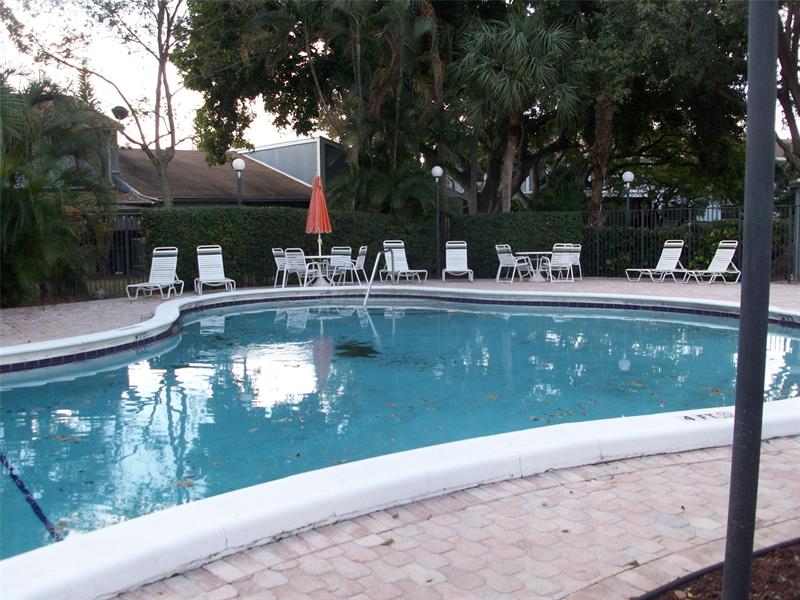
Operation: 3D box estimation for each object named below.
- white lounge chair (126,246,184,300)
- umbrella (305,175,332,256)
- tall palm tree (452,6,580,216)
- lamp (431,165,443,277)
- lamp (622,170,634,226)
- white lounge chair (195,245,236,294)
[{"bbox_3d":[-4.985,-0.547,15.978,0.690,0.980,1.680,-1,6,-2],"label":"white lounge chair"},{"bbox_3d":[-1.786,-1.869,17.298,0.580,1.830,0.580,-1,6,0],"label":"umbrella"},{"bbox_3d":[3.340,-4.656,23.138,3.450,7.650,3.400,-1,6,0],"label":"tall palm tree"},{"bbox_3d":[1.001,-2.040,20.802,0.310,2.950,0.310,-1,6,0],"label":"lamp"},{"bbox_3d":[6.023,-2.035,20.808,0.310,2.850,0.310,-1,6,0],"label":"lamp"},{"bbox_3d":[-4.026,-0.647,16.924,0.690,0.980,1.680,-3,7,-20],"label":"white lounge chair"}]

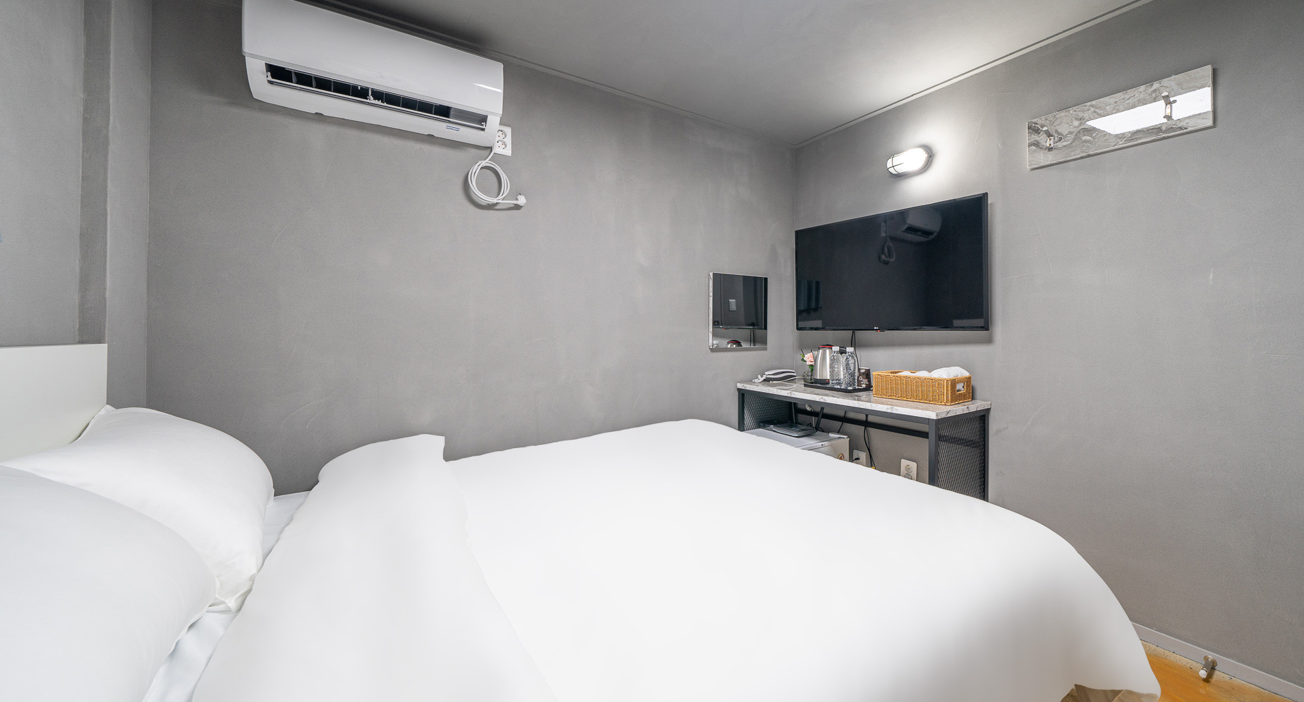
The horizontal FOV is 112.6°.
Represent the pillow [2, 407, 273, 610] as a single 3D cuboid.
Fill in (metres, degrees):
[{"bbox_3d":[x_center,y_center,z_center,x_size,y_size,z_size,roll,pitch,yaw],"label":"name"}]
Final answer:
[{"bbox_3d":[-1.050,0.300,0.910,0.440,0.200,0.620,42,-20,-28],"label":"pillow"}]

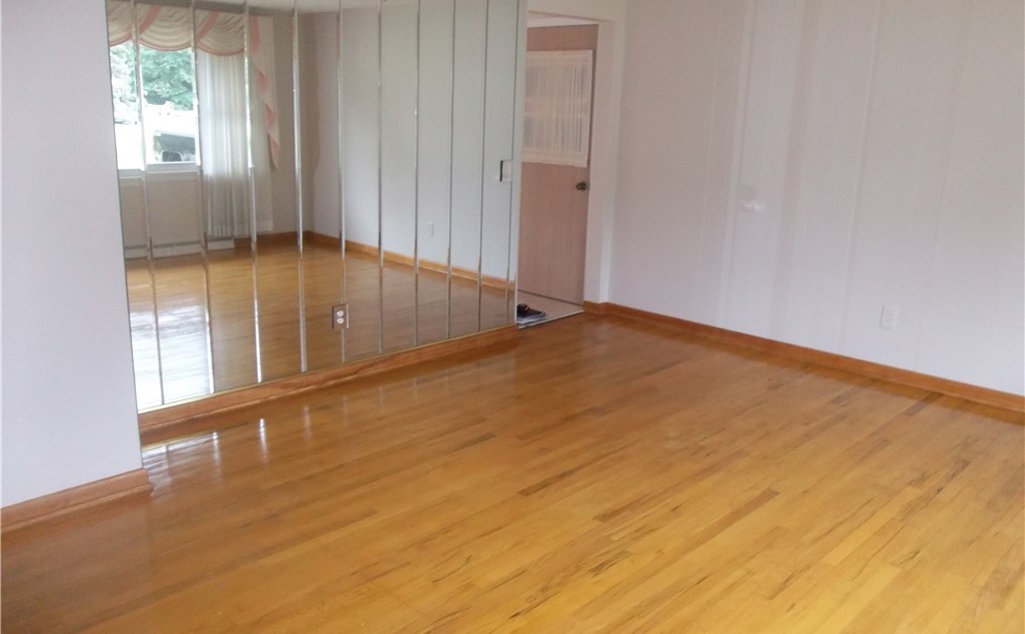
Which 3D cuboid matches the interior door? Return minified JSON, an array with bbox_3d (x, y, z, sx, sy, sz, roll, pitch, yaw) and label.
[{"bbox_3d":[0.317,-1.187,6.368,0.890,2.107,0.045,15,19,42],"label":"interior door"}]

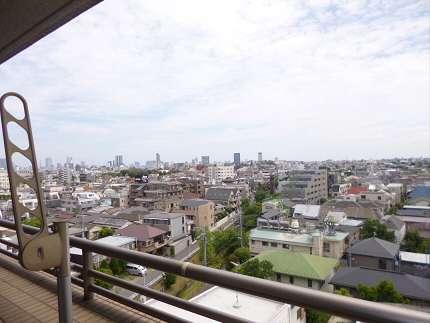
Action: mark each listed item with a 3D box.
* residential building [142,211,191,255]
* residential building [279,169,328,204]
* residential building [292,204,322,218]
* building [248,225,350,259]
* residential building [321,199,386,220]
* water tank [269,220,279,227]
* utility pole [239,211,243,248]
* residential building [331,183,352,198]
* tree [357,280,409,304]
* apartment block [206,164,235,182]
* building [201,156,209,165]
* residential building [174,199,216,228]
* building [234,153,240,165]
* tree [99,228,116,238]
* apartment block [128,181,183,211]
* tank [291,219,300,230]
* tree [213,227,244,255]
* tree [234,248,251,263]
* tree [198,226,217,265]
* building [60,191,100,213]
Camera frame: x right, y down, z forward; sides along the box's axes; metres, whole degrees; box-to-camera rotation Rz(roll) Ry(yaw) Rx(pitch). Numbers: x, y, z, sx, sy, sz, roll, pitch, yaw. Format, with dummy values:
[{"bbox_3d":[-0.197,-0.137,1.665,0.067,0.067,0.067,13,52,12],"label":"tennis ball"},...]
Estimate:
[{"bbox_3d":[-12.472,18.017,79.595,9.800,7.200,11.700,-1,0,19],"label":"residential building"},{"bbox_3d":[45.161,12.535,150.325,13.000,16.700,31.000,-1,0,36],"label":"residential building"},{"bbox_3d":[28.013,17.476,89.704,7.500,8.300,6.600,-2,-1,33],"label":"residential building"},{"bbox_3d":[16.763,17.448,60.552,17.500,7.300,8.000,-1,0,25],"label":"building"},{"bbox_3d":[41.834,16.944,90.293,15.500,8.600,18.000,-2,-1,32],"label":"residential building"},{"bbox_3d":[12.307,12.822,61.765,2.000,1.100,1.000,-1,0,25],"label":"water tank"},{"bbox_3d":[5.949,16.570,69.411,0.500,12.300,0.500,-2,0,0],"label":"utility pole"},{"bbox_3d":[71.480,16.515,169.211,5.200,8.000,15.000,-1,0,43],"label":"residential building"},{"bbox_3d":[21.315,18.784,37.396,6.000,6.700,5.300,-2,0,0],"label":"tree"},{"bbox_3d":[5.642,13.773,281.004,22.000,20.800,13.000,-2,-1,25],"label":"apartment block"},{"bbox_3d":[-63.741,-2.381,2000.016,46.000,60.000,30.000,-1,0,0],"label":"building"},{"bbox_3d":[-7.151,18.377,106.347,9.000,8.800,12.500,-2,-1,20],"label":"residential building"},{"bbox_3d":[102.910,-4.722,1400.031,26.000,64.000,26.000,-2,0,4],"label":"building"},{"bbox_3d":[-25.644,19.157,71.950,3.900,5.300,3.900,-1,0,0],"label":"tree"},{"bbox_3d":[-23.875,15.408,119.862,14.500,13.000,19.000,-1,0,26],"label":"apartment block"},{"bbox_3d":[17.137,13.515,63.500,1.700,2.100,1.700,-2,-1,33],"label":"tank"},{"bbox_3d":[3.229,19.569,73.895,7.800,6.500,7.500,-2,0,0],"label":"tree"},{"bbox_3d":[5.761,20.695,63.388,3.500,4.000,3.500,-2,0,0],"label":"tree"},{"bbox_3d":[-1.285,17.892,62.452,3.800,8.000,3.800,-1,0,0],"label":"tree"},{"bbox_3d":[-56.206,19.051,125.307,8.600,11.300,12.400,-2,0,19],"label":"building"}]

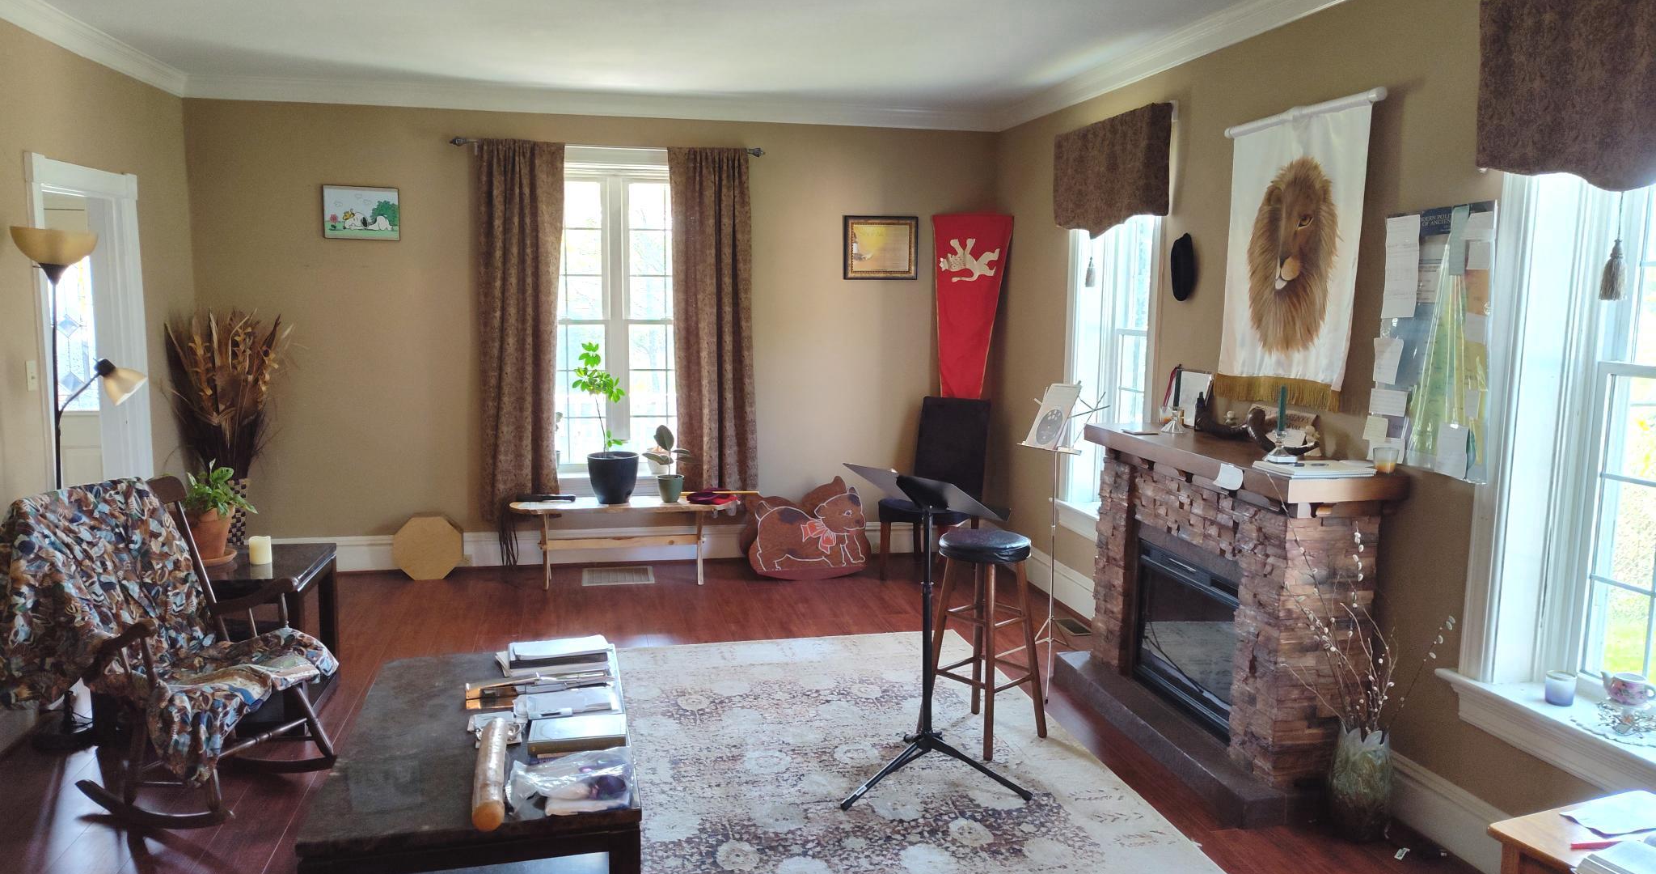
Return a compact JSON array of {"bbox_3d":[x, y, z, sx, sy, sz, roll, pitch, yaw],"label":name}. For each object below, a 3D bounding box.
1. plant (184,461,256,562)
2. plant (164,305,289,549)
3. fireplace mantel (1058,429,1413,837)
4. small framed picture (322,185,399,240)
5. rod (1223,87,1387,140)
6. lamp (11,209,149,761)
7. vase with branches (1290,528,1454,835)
[{"bbox_3d":[-2.379,0.282,4.248,0.260,0.385,0.240,-1,8,-12],"label":"plant"},{"bbox_3d":[-3.015,0.105,5.608,0.530,1.500,0.430,-1,8,-12],"label":"plant"},{"bbox_3d":[1.364,0.576,3.986,0.550,1.095,1.310,-1,8,-13],"label":"fireplace mantel"},{"bbox_3d":[-2.538,-1.212,5.999,0.383,0.277,0.020,-1,8,-13],"label":"small framed picture"},{"bbox_3d":[1.637,-1.120,3.840,0.045,0.045,0.870,-1,8,-13],"label":"rod"},{"bbox_3d":[-2.583,0.192,3.861,0.390,1.810,0.280,-1,8,-12],"label":"lamp"},{"bbox_3d":[1.599,0.750,3.326,0.400,0.980,0.340,-1,8,-12],"label":"vase with branches"}]

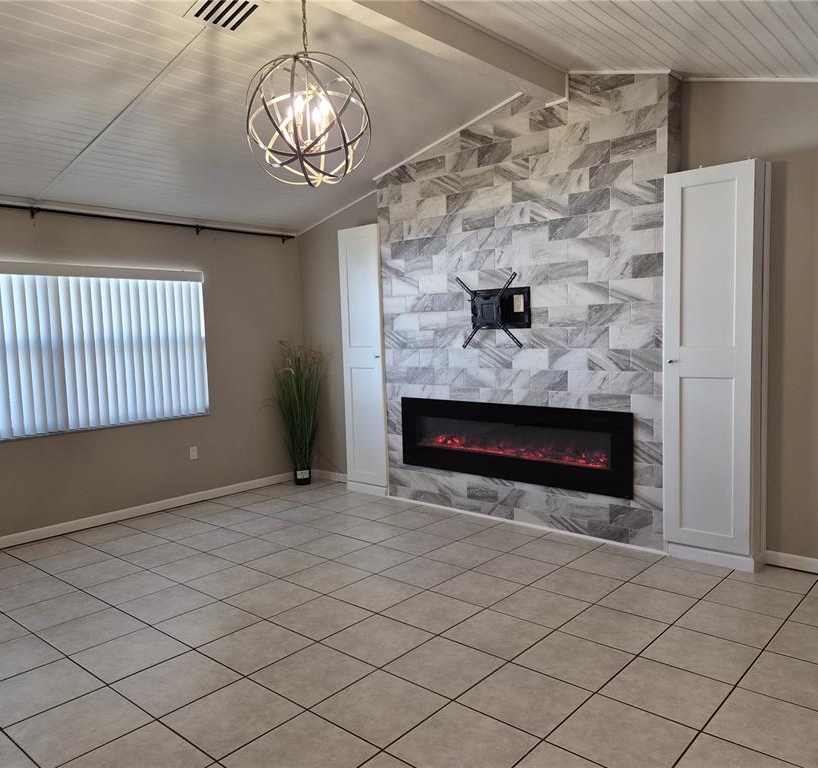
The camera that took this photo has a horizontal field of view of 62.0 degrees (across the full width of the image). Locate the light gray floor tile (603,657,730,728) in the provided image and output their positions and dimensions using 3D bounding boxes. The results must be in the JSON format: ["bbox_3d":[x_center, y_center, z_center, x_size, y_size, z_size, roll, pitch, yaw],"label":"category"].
[{"bbox_3d":[1.029,1.230,2.728,0.402,0.010,0.402,2,6,41],"label":"light gray floor tile"}]

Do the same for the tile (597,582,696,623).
[{"bbox_3d":[1.261,1.156,3.605,0.402,0.010,0.402,2,6,41],"label":"tile"}]

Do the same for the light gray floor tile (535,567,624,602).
[{"bbox_3d":[0.965,1.146,3.879,0.401,0.012,0.401,3,6,41],"label":"light gray floor tile"}]

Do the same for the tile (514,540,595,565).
[{"bbox_3d":[0.948,1.118,4.534,0.409,0.010,0.409,3,6,41],"label":"tile"}]

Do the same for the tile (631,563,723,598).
[{"bbox_3d":[1.538,1.129,3.914,0.401,0.012,0.401,3,6,41],"label":"tile"}]

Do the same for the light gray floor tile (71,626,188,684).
[{"bbox_3d":[-1.316,1.281,3.229,0.409,0.010,0.409,3,6,41],"label":"light gray floor tile"}]

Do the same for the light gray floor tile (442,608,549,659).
[{"bbox_3d":[0.428,1.208,3.273,0.401,0.012,0.401,3,6,41],"label":"light gray floor tile"}]

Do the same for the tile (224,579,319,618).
[{"bbox_3d":[-0.755,1.193,3.781,0.402,0.010,0.402,2,6,41],"label":"tile"}]

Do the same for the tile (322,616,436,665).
[{"bbox_3d":[-0.148,1.225,3.270,0.402,0.010,0.402,3,6,41],"label":"tile"}]

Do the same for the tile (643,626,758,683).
[{"bbox_3d":[1.331,1.225,3.095,0.409,0.010,0.409,3,6,41],"label":"tile"}]

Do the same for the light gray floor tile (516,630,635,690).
[{"bbox_3d":[0.737,1.239,3.042,0.406,0.010,0.406,3,6,41],"label":"light gray floor tile"}]

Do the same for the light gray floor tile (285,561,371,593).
[{"bbox_3d":[-0.492,1.179,4.144,0.406,0.010,0.406,3,6,41],"label":"light gray floor tile"}]

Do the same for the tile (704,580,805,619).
[{"bbox_3d":[1.841,1.145,3.666,0.402,0.010,0.402,3,6,41],"label":"tile"}]

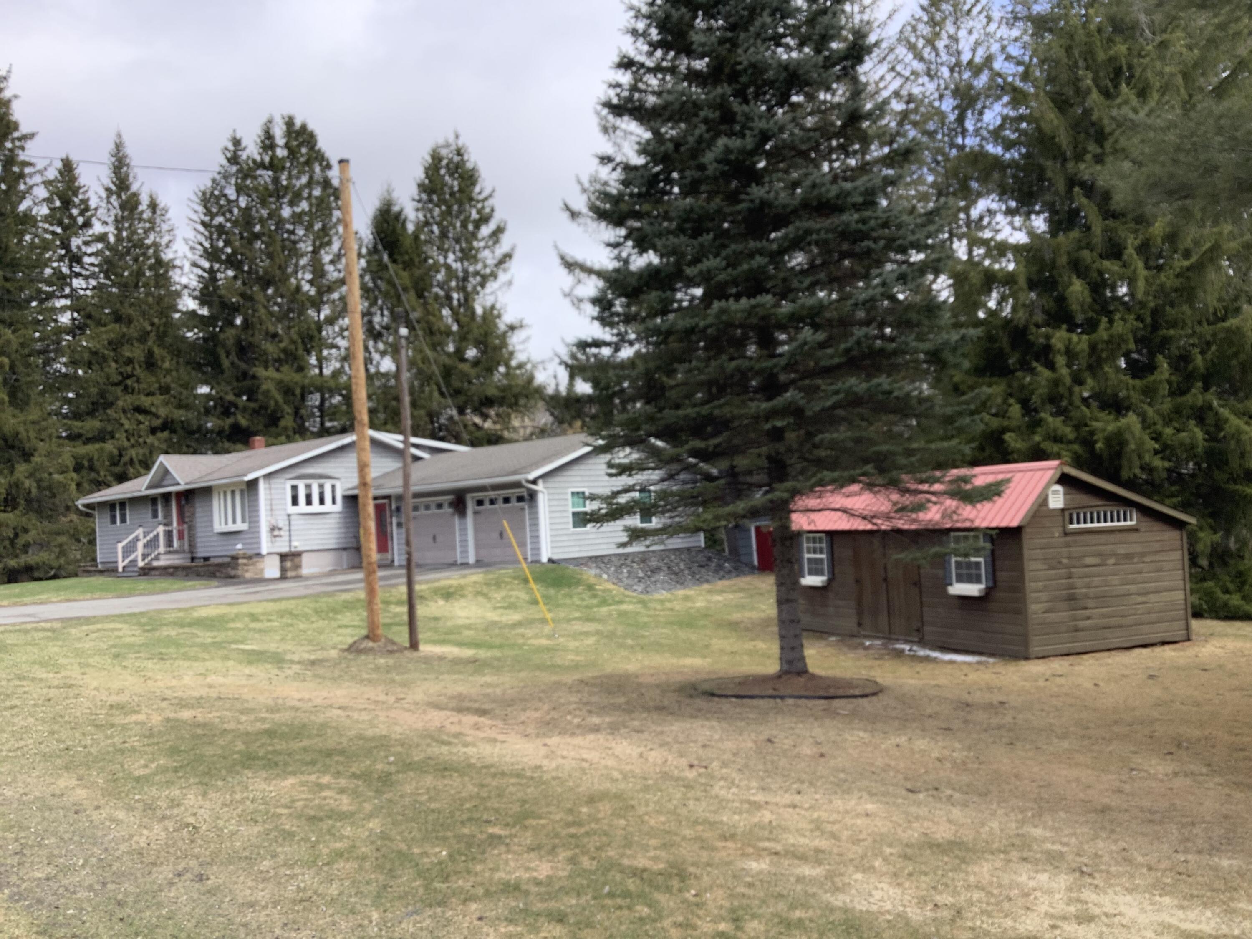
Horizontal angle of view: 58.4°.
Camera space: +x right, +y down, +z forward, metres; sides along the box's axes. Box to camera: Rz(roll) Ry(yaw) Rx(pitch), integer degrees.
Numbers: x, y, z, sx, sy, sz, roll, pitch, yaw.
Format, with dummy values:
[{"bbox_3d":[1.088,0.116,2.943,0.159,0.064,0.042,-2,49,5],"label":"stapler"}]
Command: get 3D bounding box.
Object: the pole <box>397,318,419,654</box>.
[{"bbox_3d":[-4.123,0.198,21.158,0.180,6.381,0.180,-3,-3,0],"label":"pole"}]

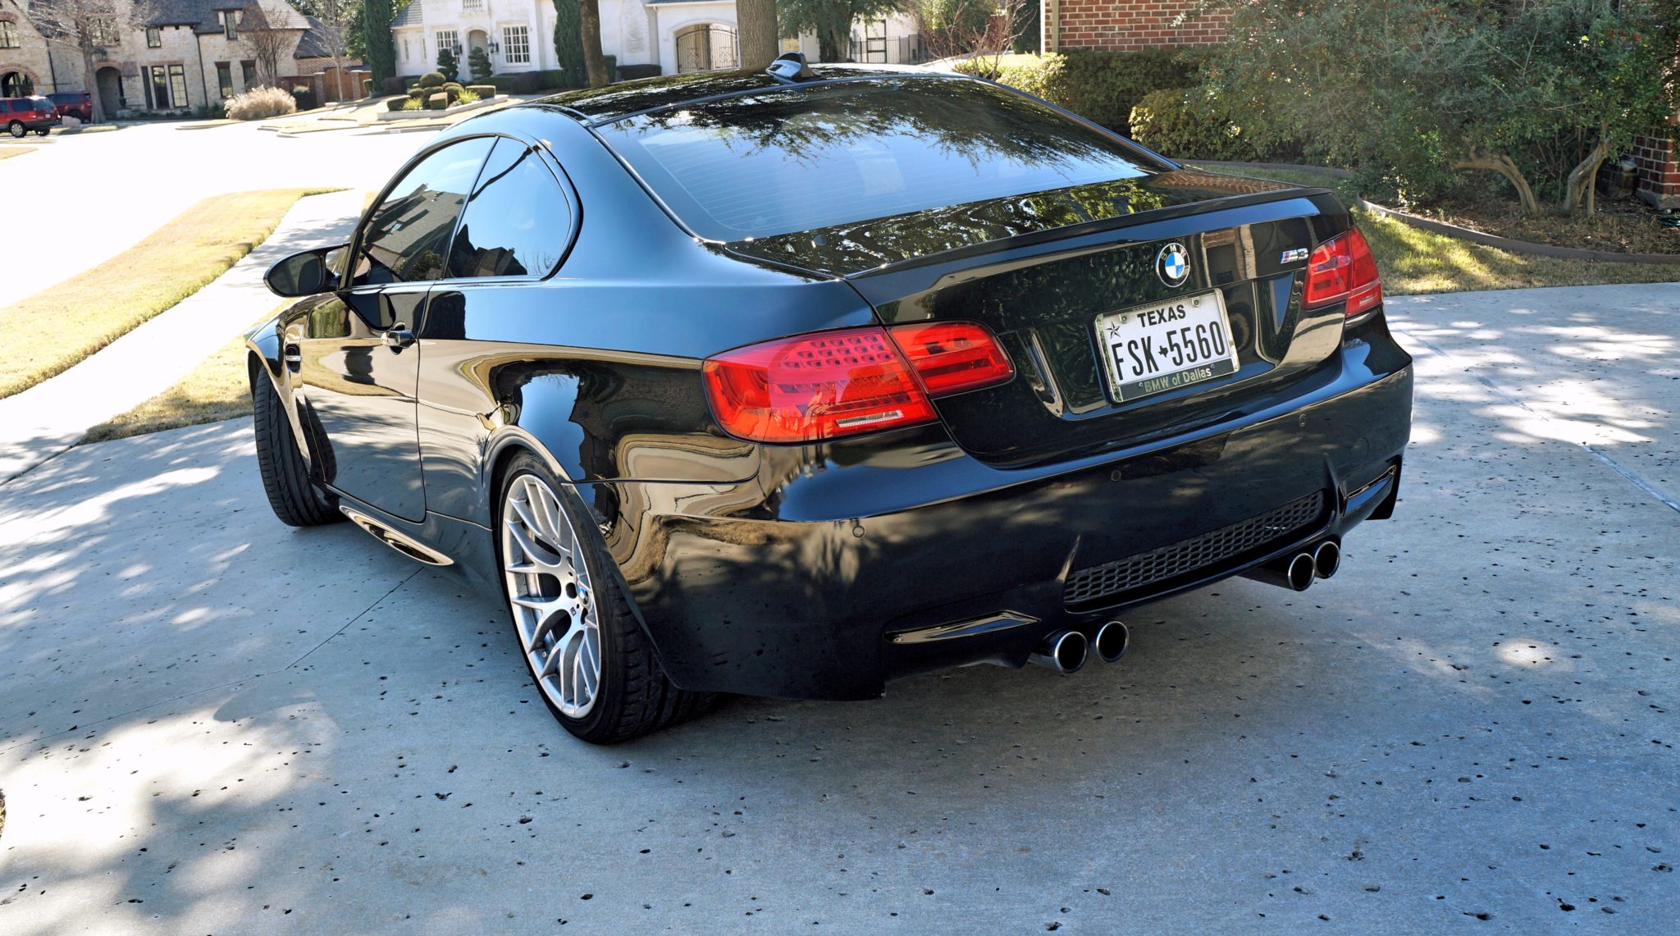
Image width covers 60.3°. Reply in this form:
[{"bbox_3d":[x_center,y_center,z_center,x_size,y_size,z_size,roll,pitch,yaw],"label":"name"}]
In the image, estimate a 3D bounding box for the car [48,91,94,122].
[{"bbox_3d":[-44.900,-20.550,82.900,4.700,1.780,1.900,-2,14,5],"label":"car"}]

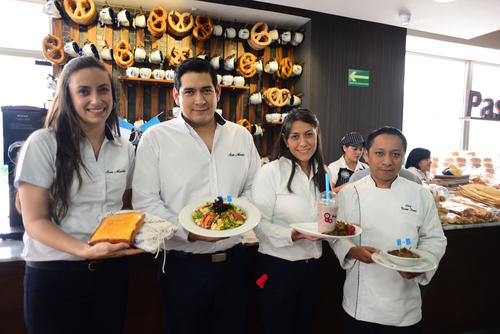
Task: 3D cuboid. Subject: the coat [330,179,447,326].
[{"bbox_3d":[0.590,0.360,1.450,0.530,0.670,0.360,2,3,18],"label":"coat"}]

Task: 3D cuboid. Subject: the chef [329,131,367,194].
[{"bbox_3d":[0.850,0.515,2.830,0.480,1.620,0.380,0,3,-7],"label":"chef"}]

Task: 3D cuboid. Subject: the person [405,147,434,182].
[{"bbox_3d":[1.600,0.570,3.240,0.380,1.500,0.430,2,4,28],"label":"person"}]

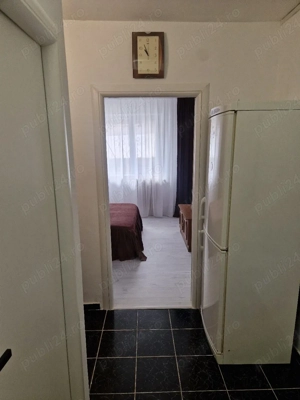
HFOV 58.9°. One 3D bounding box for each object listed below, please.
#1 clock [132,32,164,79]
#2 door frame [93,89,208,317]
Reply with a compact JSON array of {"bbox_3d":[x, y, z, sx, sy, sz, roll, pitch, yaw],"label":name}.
[{"bbox_3d":[-0.010,-1.158,2.146,0.250,0.336,0.045,-1,11,-1],"label":"clock"},{"bbox_3d":[0.017,0.042,2.469,0.986,2.067,0.140,-1,11,-1],"label":"door frame"}]

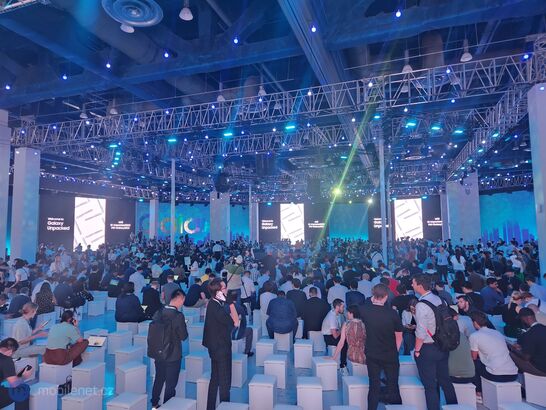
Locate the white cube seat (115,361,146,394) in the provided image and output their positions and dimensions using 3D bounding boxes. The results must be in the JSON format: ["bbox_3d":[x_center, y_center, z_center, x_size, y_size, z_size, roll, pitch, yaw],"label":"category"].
[{"bbox_3d":[-2.289,2.833,5.862,0.340,0.425,0.341,-5,-6,43],"label":"white cube seat"}]

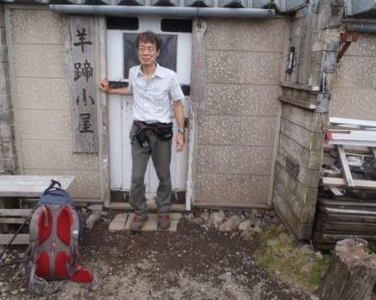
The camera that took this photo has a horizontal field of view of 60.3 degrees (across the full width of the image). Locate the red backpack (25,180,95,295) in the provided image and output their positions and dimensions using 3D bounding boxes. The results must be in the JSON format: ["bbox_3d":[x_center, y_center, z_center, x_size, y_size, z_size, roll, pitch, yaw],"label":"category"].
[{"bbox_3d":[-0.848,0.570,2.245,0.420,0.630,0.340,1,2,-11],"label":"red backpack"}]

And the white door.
[{"bbox_3d":[-0.376,-0.338,3.157,0.809,1.798,0.050,2,12,1],"label":"white door"}]

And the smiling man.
[{"bbox_3d":[-0.419,-0.150,2.870,0.760,1.708,0.400,3,12,8],"label":"smiling man"}]

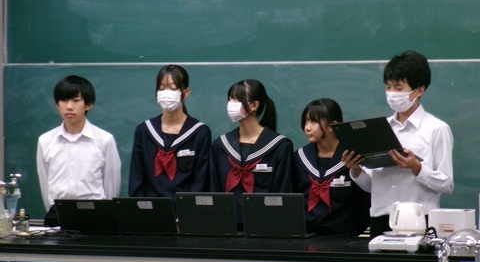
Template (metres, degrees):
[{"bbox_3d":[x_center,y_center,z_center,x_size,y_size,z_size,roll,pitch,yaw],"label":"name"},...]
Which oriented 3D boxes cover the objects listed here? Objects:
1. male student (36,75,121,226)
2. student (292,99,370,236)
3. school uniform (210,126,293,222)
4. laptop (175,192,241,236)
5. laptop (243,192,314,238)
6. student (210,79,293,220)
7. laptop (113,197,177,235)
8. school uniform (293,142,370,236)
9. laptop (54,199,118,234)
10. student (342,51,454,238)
[{"bbox_3d":[-0.803,0.529,9.864,0.420,1.614,0.280,0,1,13],"label":"male student"},{"bbox_3d":[0.439,0.593,9.413,0.400,1.496,0.300,0,1,22],"label":"student"},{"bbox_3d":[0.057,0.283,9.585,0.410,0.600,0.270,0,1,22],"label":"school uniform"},{"bbox_3d":[-0.125,0.390,9.345,0.292,0.210,0.250,0,1,17],"label":"laptop"},{"bbox_3d":[0.189,0.391,9.227,0.292,0.212,0.245,0,1,17],"label":"laptop"},{"bbox_3d":[0.058,0.545,9.614,0.410,1.587,0.300,0,1,22],"label":"student"},{"bbox_3d":[-0.423,0.402,9.426,0.292,0.182,0.310,0,1,17],"label":"laptop"},{"bbox_3d":[0.437,0.340,9.385,0.400,0.580,0.280,0,1,22],"label":"school uniform"},{"bbox_3d":[-0.712,0.408,9.519,0.292,0.172,0.325,0,1,17],"label":"laptop"},{"bbox_3d":[0.752,0.484,9.265,0.500,1.716,0.480,1,1,36],"label":"student"}]

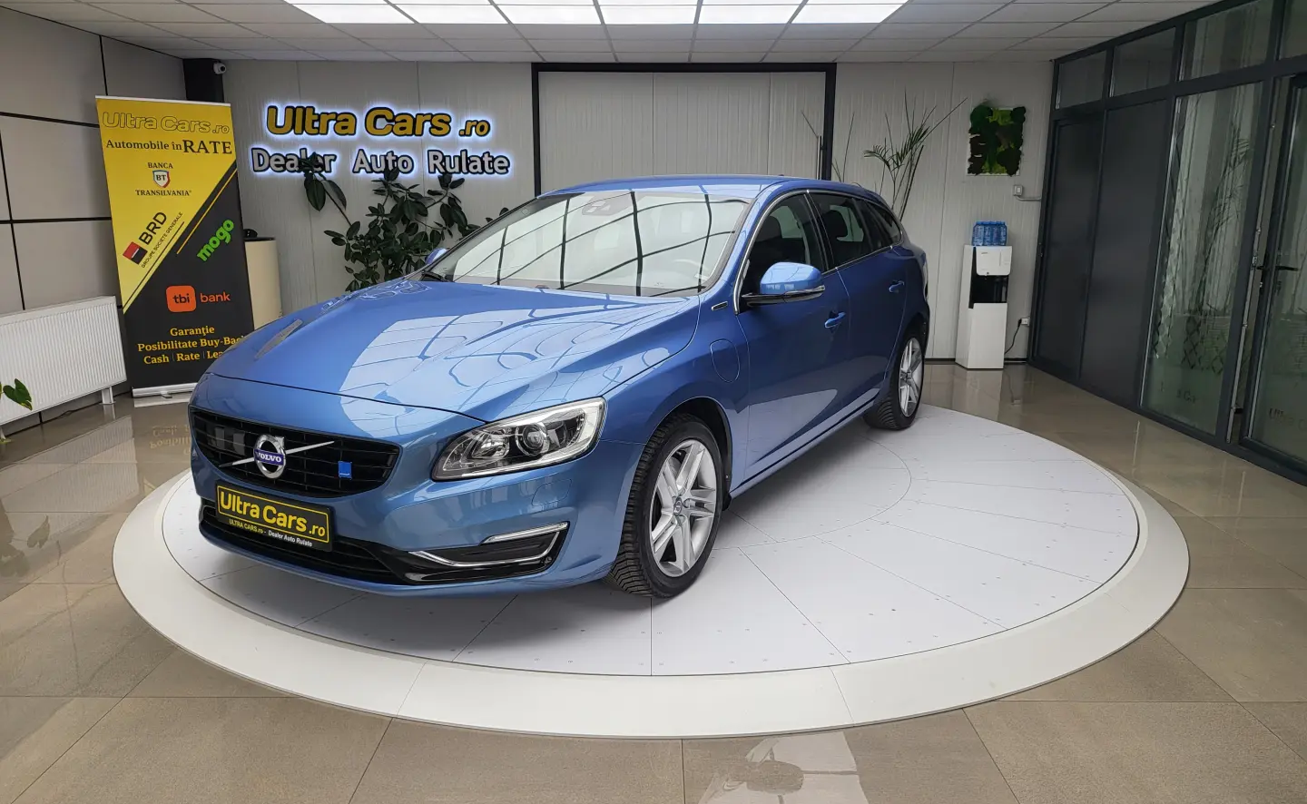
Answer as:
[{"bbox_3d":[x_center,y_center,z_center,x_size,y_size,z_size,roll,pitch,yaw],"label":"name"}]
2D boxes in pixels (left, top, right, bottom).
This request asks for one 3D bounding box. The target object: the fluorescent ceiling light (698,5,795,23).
[{"bbox_3d":[0.582,-2.428,5.645,0.591,0.051,0.596,0,13,0],"label":"fluorescent ceiling light"}]

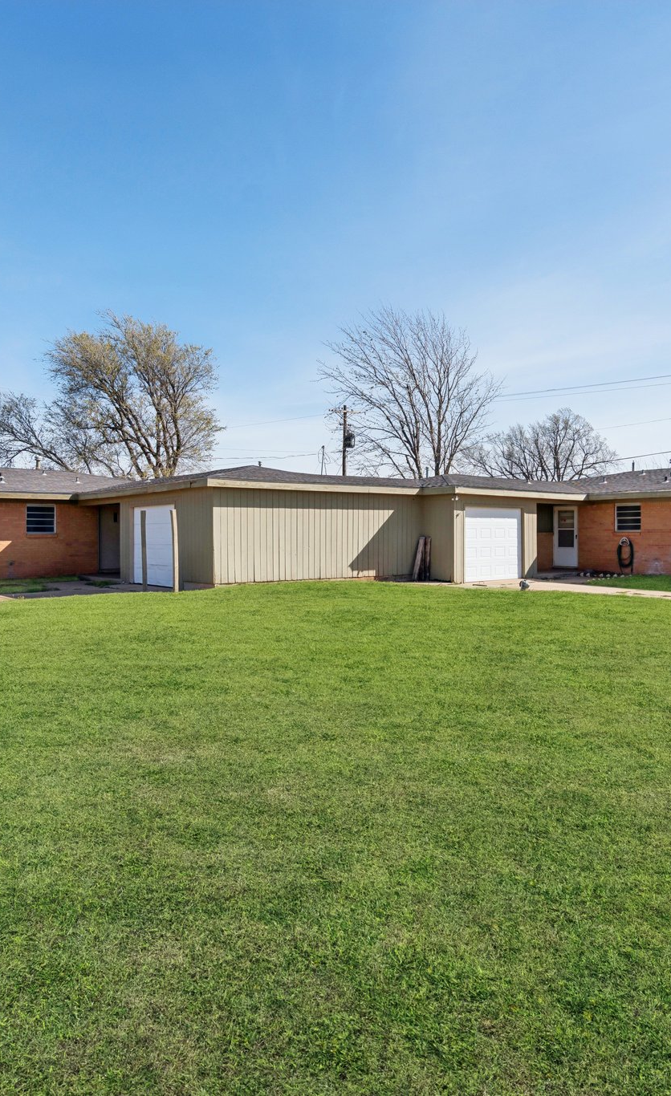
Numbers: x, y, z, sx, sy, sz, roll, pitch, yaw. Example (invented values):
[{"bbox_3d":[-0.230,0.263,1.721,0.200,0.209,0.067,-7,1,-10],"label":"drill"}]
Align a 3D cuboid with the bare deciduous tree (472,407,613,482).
[{"bbox_3d":[16.500,-5.500,58.000,11.600,11.400,10.800,0,1,16],"label":"bare deciduous tree"}]

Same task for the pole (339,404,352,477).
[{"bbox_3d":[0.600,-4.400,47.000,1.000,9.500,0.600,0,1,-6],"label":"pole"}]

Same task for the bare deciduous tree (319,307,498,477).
[{"bbox_3d":[4.170,-6.650,42.000,10.200,14.200,9.800,0,1,0],"label":"bare deciduous tree"}]

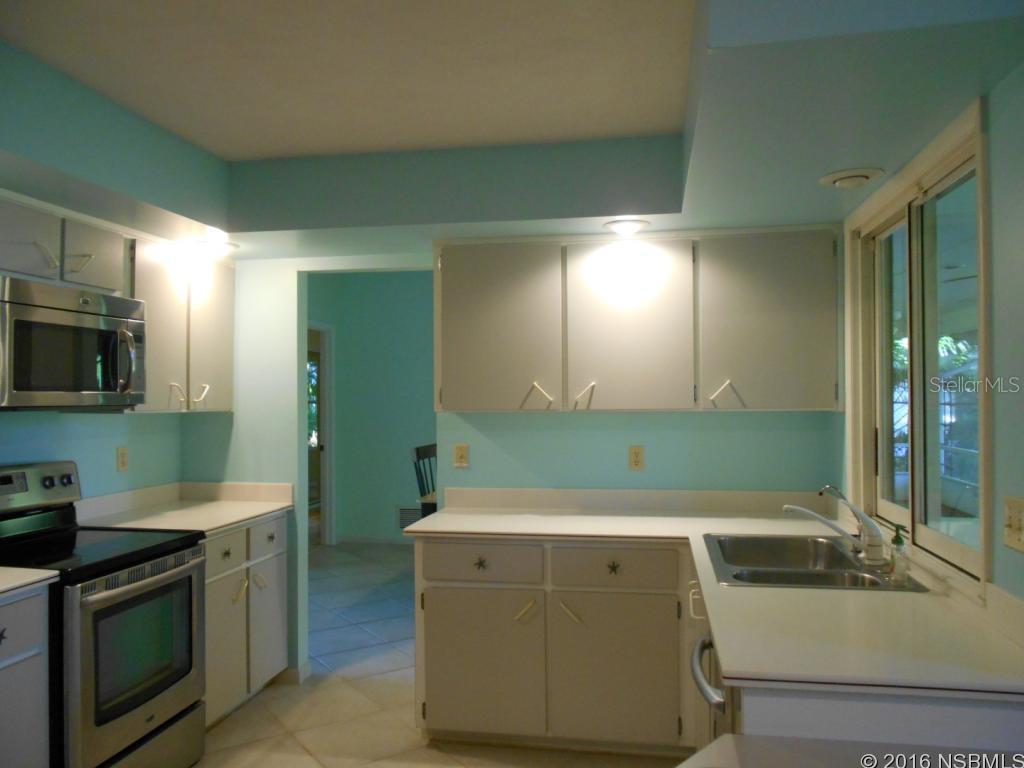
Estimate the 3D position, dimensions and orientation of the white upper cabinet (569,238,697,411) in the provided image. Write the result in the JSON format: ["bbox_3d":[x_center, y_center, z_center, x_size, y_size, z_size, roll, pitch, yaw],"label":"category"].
[{"bbox_3d":[0.530,-0.255,3.457,0.541,0.735,0.324,-1,-1,10],"label":"white upper cabinet"}]

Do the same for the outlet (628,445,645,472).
[{"bbox_3d":[0.585,0.350,3.602,0.072,0.116,0.015,-1,-1,10],"label":"outlet"}]

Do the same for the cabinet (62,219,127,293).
[{"bbox_3d":[-1.774,-0.483,3.017,0.318,0.246,0.363,-1,-1,10],"label":"cabinet"}]

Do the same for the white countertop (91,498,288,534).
[{"bbox_3d":[-1.490,0.628,3.569,0.658,0.037,0.815,-1,-1,10],"label":"white countertop"}]

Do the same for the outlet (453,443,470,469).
[{"bbox_3d":[-0.248,0.353,3.755,0.071,0.116,0.015,-1,-1,10],"label":"outlet"}]

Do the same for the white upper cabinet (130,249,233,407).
[{"bbox_3d":[-1.666,-0.240,3.610,0.312,0.753,0.804,-1,-1,10],"label":"white upper cabinet"}]

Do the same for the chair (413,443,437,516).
[{"bbox_3d":[-0.593,1.070,7.159,0.510,0.969,0.450,-1,-1,10],"label":"chair"}]

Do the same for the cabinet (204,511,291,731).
[{"bbox_3d":[-1.497,1.059,3.552,0.642,0.843,0.787,-1,-1,10],"label":"cabinet"}]

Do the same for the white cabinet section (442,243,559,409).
[{"bbox_3d":[-0.019,-0.252,3.492,0.542,0.744,0.320,0,-1,10],"label":"white cabinet section"}]

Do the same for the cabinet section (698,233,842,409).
[{"bbox_3d":[1.070,-0.263,3.294,0.556,0.749,0.320,0,-1,10],"label":"cabinet section"}]

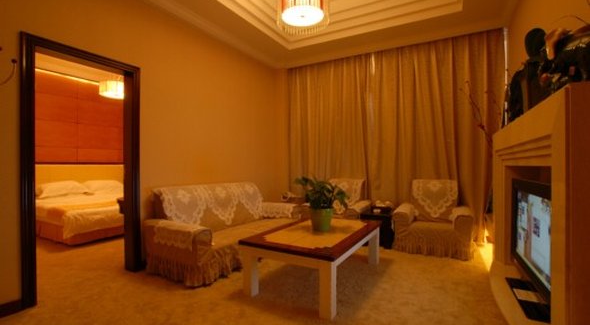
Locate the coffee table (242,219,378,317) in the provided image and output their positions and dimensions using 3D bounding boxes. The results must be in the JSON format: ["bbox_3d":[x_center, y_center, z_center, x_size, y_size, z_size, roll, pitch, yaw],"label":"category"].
[{"bbox_3d":[0.248,0.910,2.680,0.908,0.444,1.346,0,1,31],"label":"coffee table"}]

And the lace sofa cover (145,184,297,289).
[{"bbox_3d":[-0.748,0.697,3.298,0.867,0.857,1.867,0,1,31],"label":"lace sofa cover"}]

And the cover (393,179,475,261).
[{"bbox_3d":[1.833,0.685,3.467,0.847,0.887,0.785,0,1,31],"label":"cover"}]

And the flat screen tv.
[{"bbox_3d":[1.598,0.461,1.743,0.102,0.627,1.081,0,1,31],"label":"flat screen tv"}]

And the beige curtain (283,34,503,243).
[{"bbox_3d":[1.323,-0.358,4.299,3.366,2.917,0.204,0,1,31],"label":"beige curtain"}]

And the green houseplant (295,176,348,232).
[{"bbox_3d":[0.271,0.421,2.663,0.479,0.535,0.479,0,0,0],"label":"green houseplant"}]

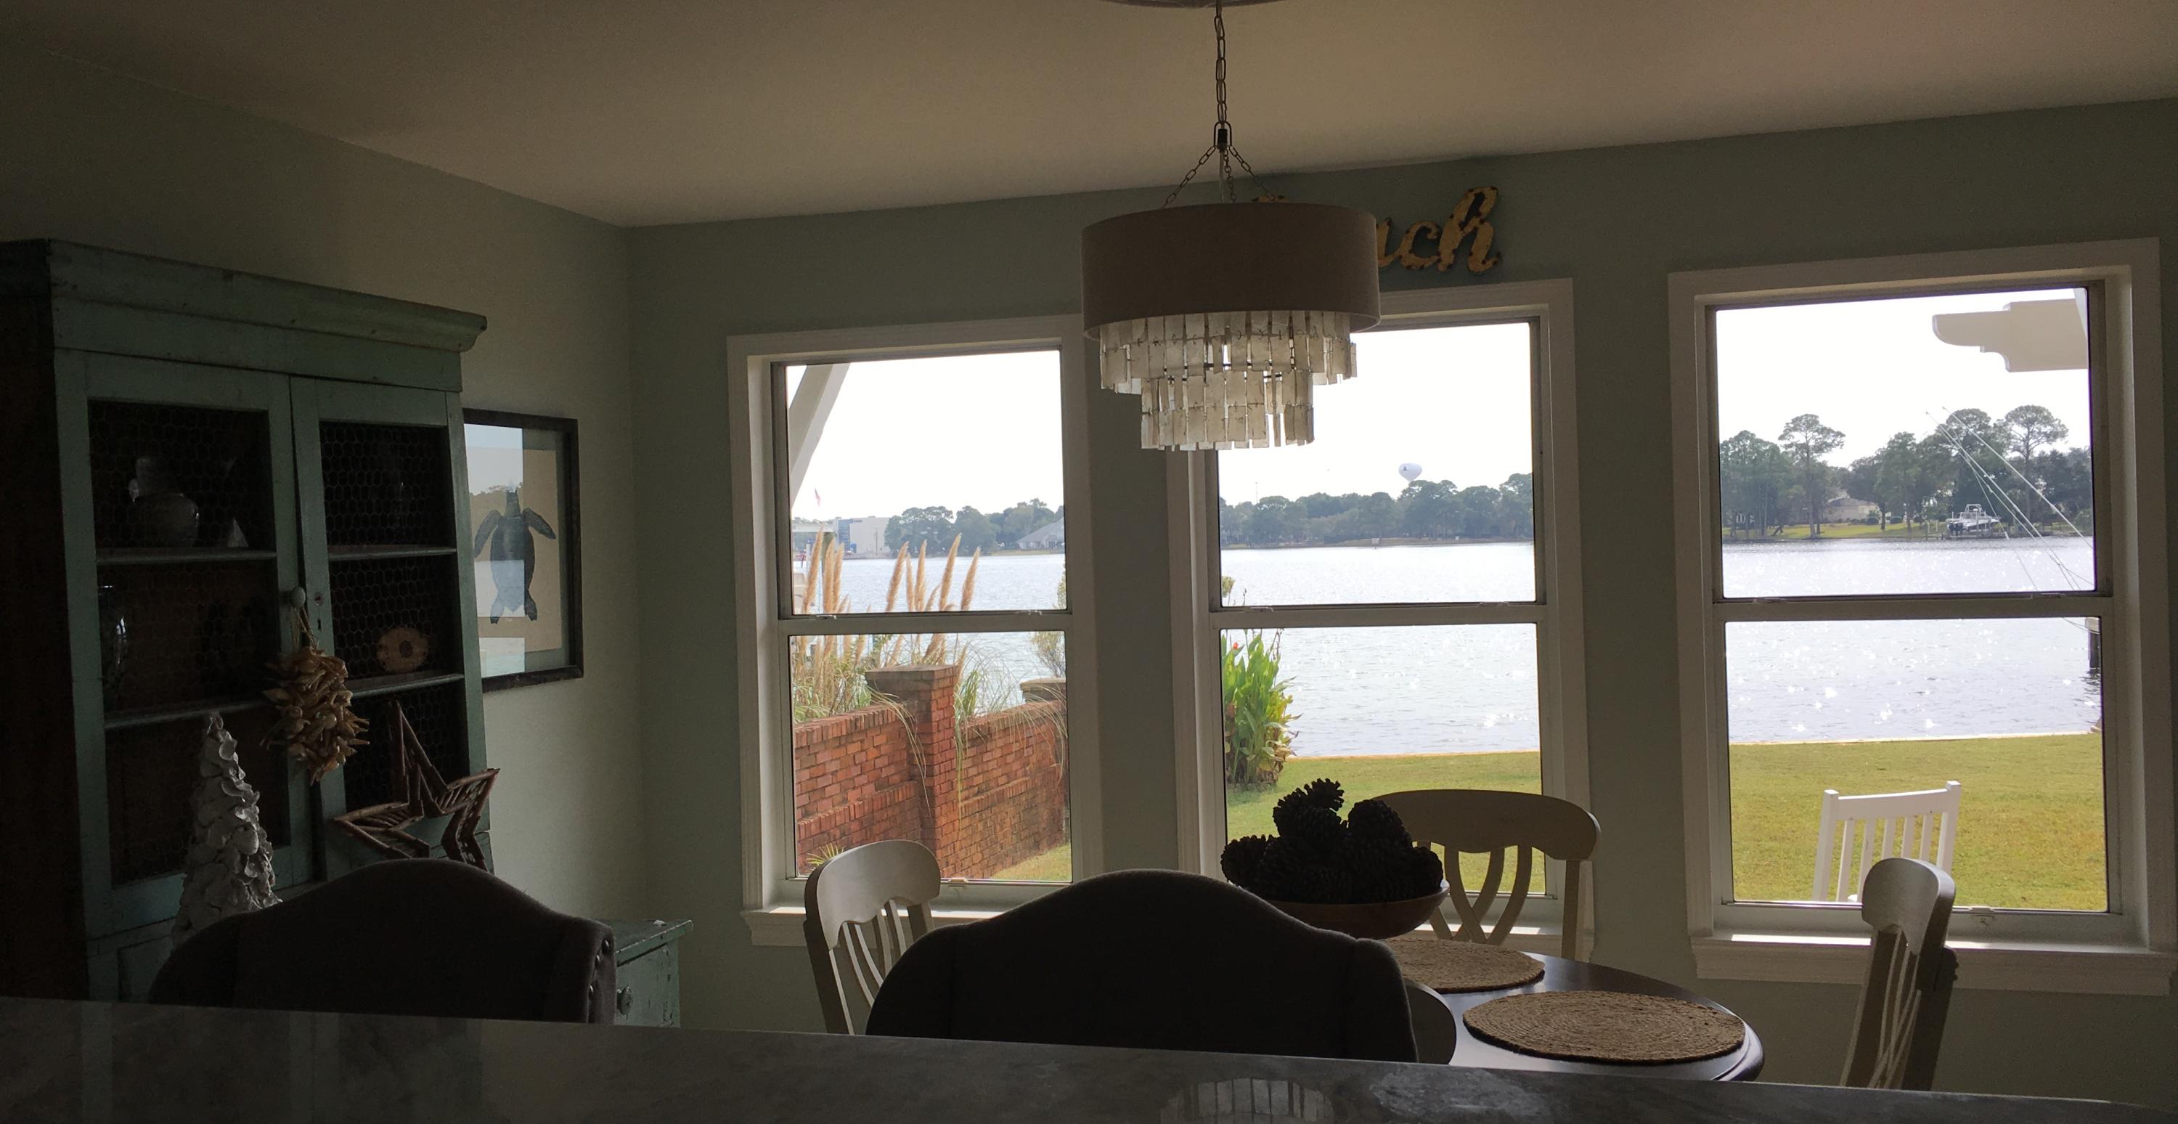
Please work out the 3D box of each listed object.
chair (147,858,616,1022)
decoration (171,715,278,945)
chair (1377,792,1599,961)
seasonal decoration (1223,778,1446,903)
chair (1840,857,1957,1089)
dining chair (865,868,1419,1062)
[{"bbox_3d":[-0.860,0.950,1.929,0.590,1.170,0.600,-2,1,8],"label":"chair"},{"bbox_3d":[-1.344,0.470,2.822,0.210,0.470,0.210,-1,1,16],"label":"decoration"},{"bbox_3d":[0.747,0.975,3.545,0.500,0.995,0.550,-1,1,16],"label":"chair"},{"bbox_3d":[0.395,0.453,2.950,0.360,0.200,0.340,-1,1,16],"label":"seasonal decoration"},{"bbox_3d":[1.077,0.972,2.967,0.550,0.995,0.500,-1,1,19],"label":"chair"},{"bbox_3d":[0.002,0.927,1.747,0.590,1.170,0.600,-1,1,16],"label":"dining chair"}]

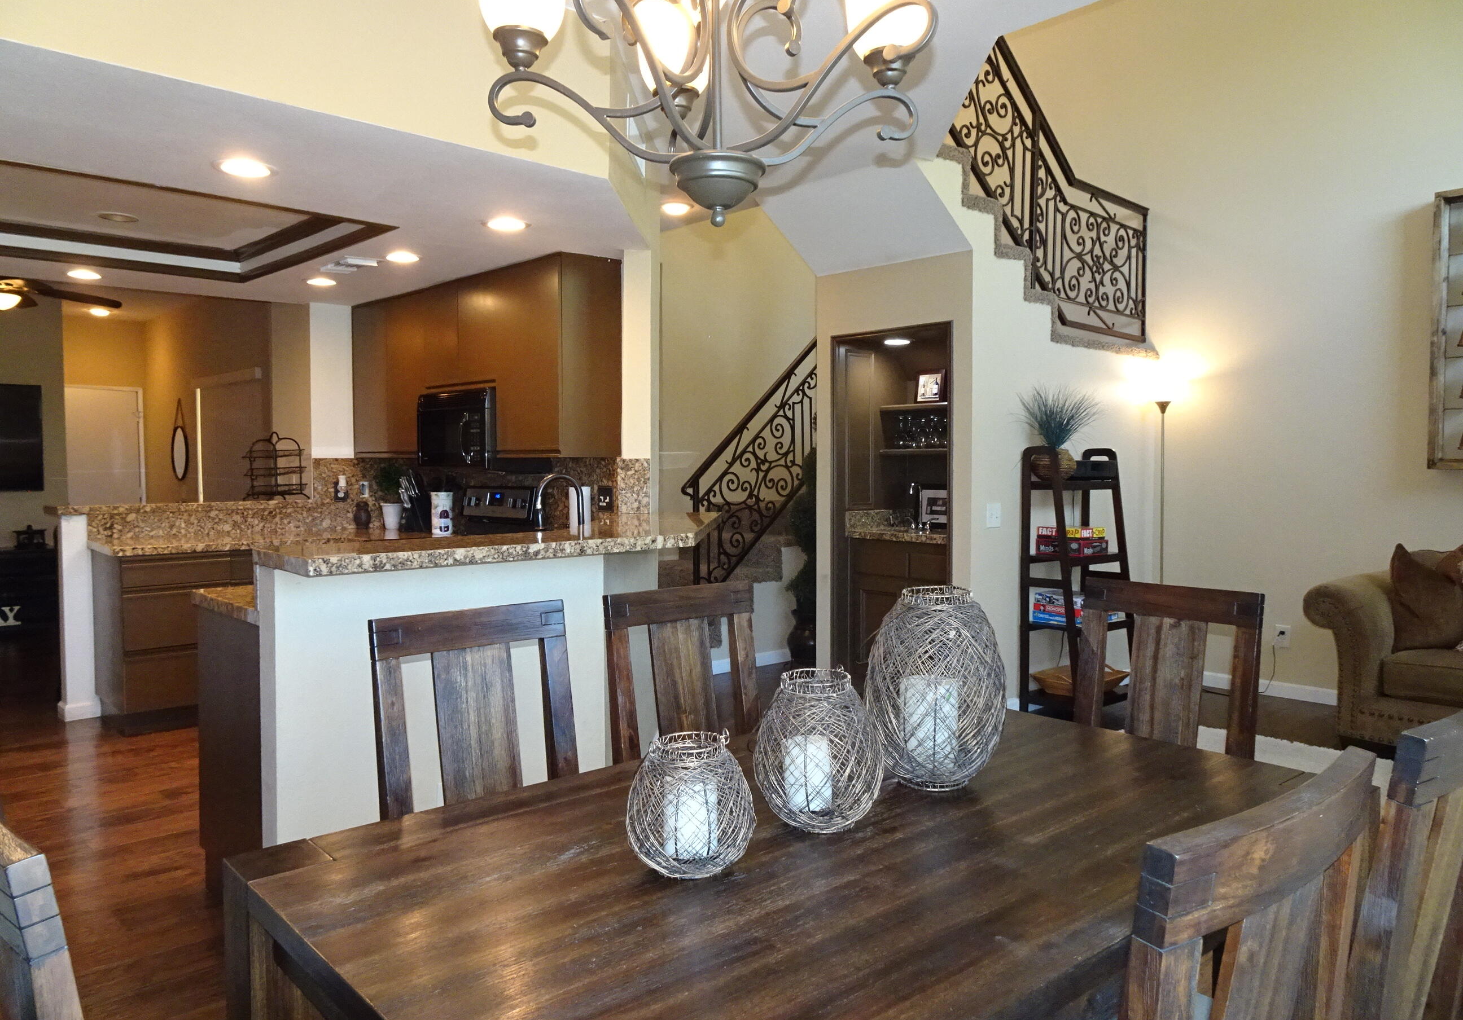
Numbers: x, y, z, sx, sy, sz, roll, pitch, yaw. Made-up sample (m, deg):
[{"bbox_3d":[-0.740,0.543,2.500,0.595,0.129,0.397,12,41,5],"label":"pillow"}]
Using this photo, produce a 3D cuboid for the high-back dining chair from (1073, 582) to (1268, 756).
[{"bbox_3d":[0.903,0.697,2.356,0.570,1.020,0.455,-2,4,-41],"label":"high-back dining chair"}]

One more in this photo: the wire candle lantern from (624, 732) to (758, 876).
[{"bbox_3d":[-0.057,0.405,1.409,0.178,0.175,0.178,0,3,-2],"label":"wire candle lantern"}]

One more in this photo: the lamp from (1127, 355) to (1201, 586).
[{"bbox_3d":[2.497,0.131,5.894,0.320,1.820,0.320,-3,4,-43],"label":"lamp"}]

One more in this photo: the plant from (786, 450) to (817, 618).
[{"bbox_3d":[0.538,0.199,6.552,0.380,1.350,0.380,-3,4,-43],"label":"plant"}]

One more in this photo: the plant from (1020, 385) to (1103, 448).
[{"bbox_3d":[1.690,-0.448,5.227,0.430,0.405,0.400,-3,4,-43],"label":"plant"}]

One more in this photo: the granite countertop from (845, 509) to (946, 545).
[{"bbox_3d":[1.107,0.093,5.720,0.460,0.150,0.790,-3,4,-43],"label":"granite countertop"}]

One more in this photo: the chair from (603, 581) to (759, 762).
[{"bbox_3d":[0.069,0.702,2.182,0.455,1.020,0.570,-2,3,-41],"label":"chair"}]

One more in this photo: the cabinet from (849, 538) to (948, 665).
[{"bbox_3d":[1.122,0.615,5.623,0.530,0.880,0.770,-3,4,-43],"label":"cabinet"}]

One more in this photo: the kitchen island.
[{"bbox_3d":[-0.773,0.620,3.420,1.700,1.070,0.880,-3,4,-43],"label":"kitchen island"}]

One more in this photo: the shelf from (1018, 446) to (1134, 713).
[{"bbox_3d":[1.870,0.367,5.381,0.675,1.395,0.355,-3,4,-43],"label":"shelf"}]

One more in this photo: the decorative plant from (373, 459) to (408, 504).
[{"bbox_3d":[-1.998,-0.164,5.950,0.210,0.255,0.210,-3,4,-43],"label":"decorative plant"}]

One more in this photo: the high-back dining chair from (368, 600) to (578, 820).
[{"bbox_3d":[-0.370,0.717,1.929,0.455,1.020,0.570,-2,4,-41],"label":"high-back dining chair"}]

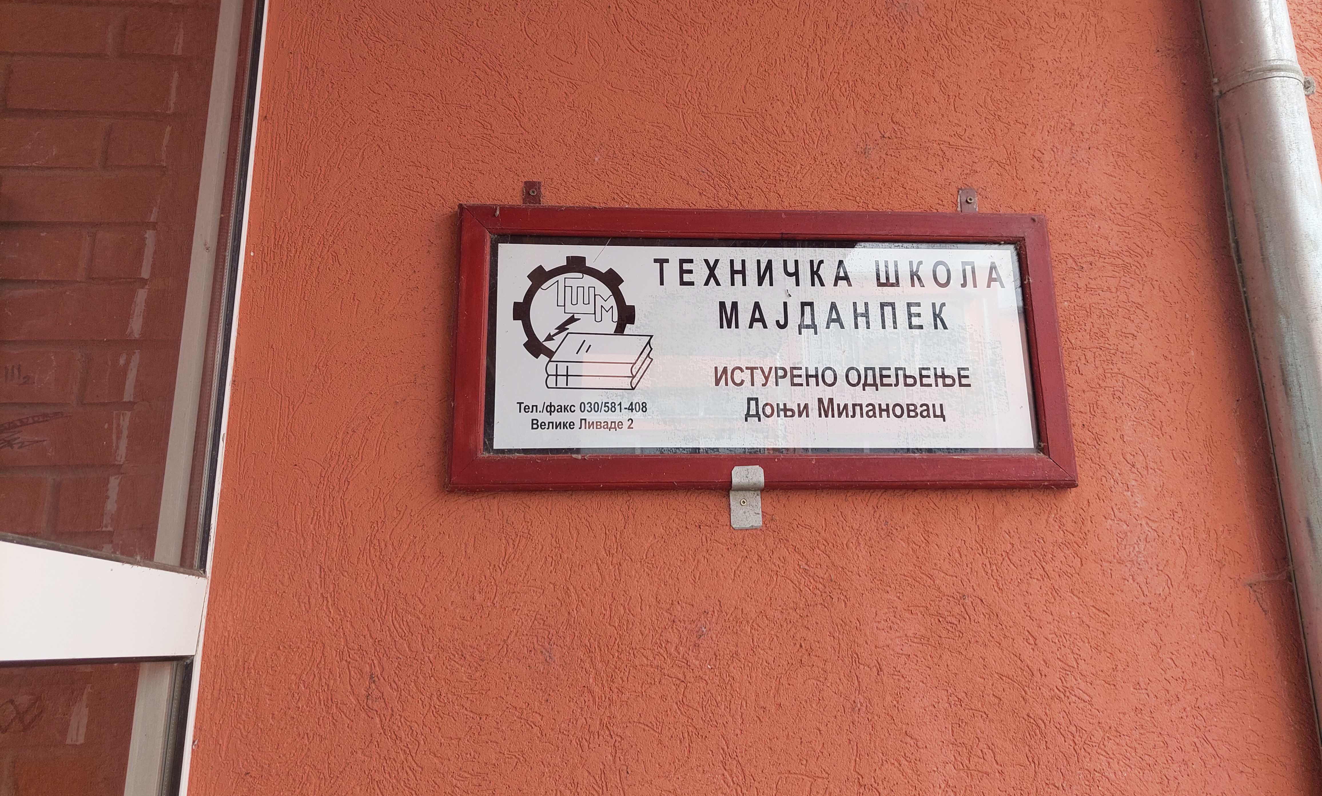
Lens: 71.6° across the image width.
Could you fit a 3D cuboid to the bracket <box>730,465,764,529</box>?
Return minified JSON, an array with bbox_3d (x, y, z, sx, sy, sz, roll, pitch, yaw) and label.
[{"bbox_3d":[0.095,0.111,1.012,0.036,0.065,0.038,0,-14,-4],"label":"bracket"}]

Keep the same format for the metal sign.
[{"bbox_3d":[0.118,-0.058,1.056,0.697,0.330,0.035,0,-14,-4],"label":"metal sign"}]

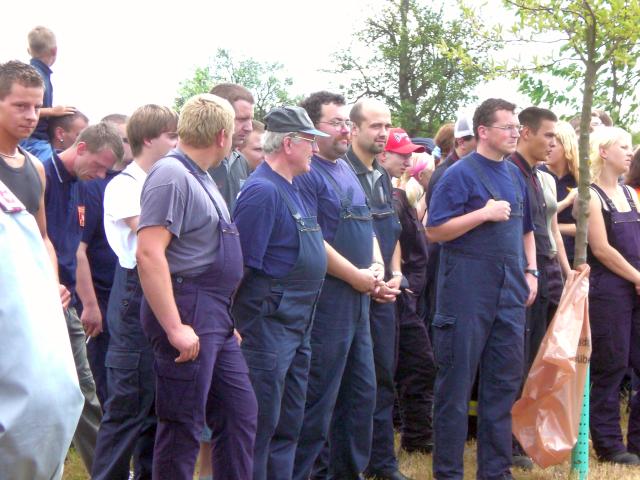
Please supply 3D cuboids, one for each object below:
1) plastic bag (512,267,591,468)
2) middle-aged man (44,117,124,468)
[{"bbox_3d":[1.032,0.569,9.400,0.370,0.900,0.270,0,2,-11],"label":"plastic bag"},{"bbox_3d":[-1.091,0.317,9.600,0.420,1.720,0.520,2,3,37],"label":"middle-aged man"}]

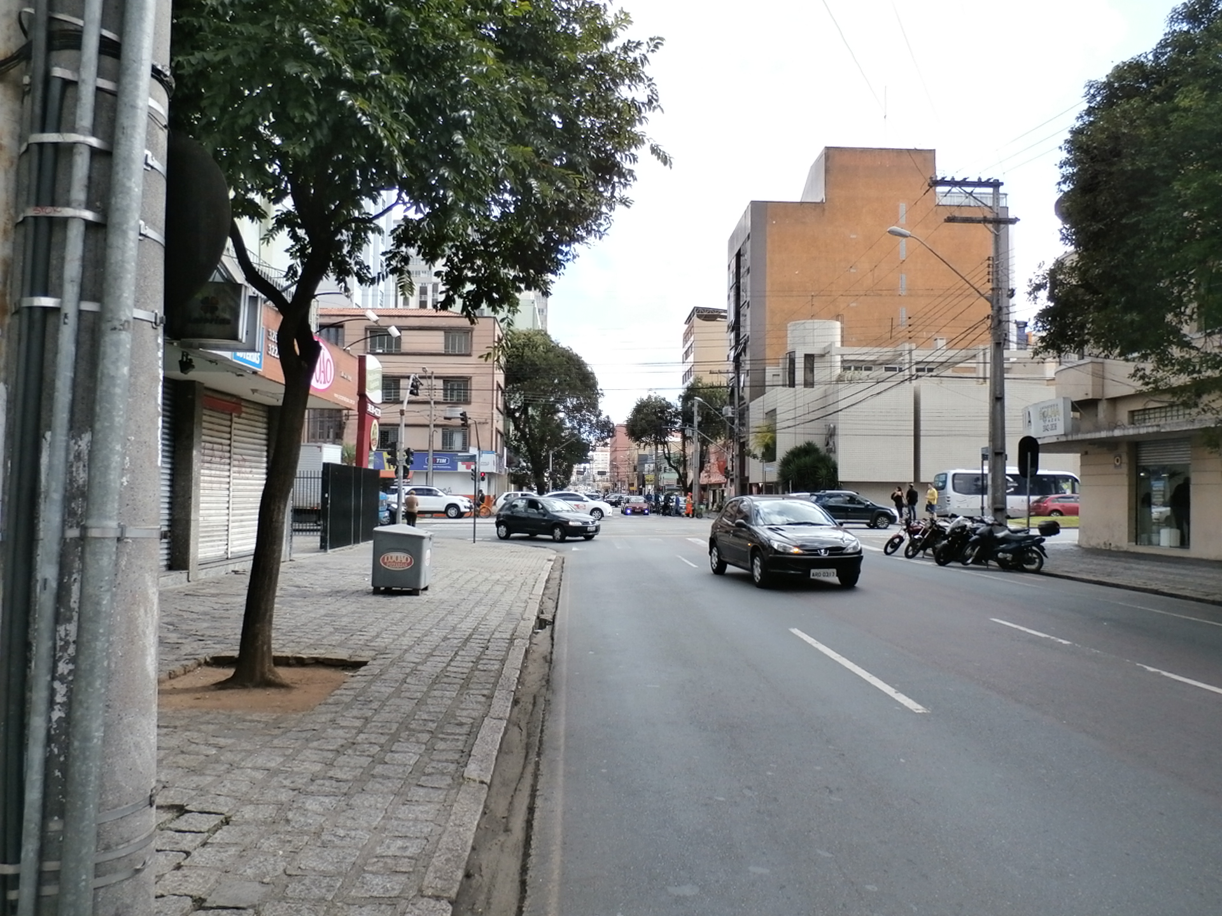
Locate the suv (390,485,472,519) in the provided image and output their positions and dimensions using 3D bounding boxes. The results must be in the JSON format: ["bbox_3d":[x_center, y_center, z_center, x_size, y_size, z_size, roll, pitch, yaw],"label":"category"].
[{"bbox_3d":[-10.381,2.512,50.536,4.700,1.850,1.840,1,-2,-1],"label":"suv"}]

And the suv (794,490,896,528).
[{"bbox_3d":[9.946,2.199,37.300,4.150,1.630,1.740,0,-2,-3],"label":"suv"}]

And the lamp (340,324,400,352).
[{"bbox_3d":[-4.971,-2.471,18.200,1.220,0.600,0.320,0,-2,-3],"label":"lamp"}]

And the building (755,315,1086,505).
[{"bbox_3d":[21.179,-2.643,62.481,19.500,13.500,16.000,0,-2,-3],"label":"building"}]

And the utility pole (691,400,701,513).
[{"bbox_3d":[5.784,-0.004,59.629,0.500,7.800,0.450,0,-2,-3],"label":"utility pole"}]

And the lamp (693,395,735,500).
[{"bbox_3d":[6.752,-0.167,58.052,2.700,7.850,0.500,1,-2,-2],"label":"lamp"}]

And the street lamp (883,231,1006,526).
[{"bbox_3d":[7.887,-1.590,20.695,2.860,7.800,0.400,0,-2,-3],"label":"street lamp"}]

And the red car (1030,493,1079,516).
[{"bbox_3d":[24.170,2.630,45.944,4.300,1.470,1.770,1,-2,-2],"label":"red car"}]

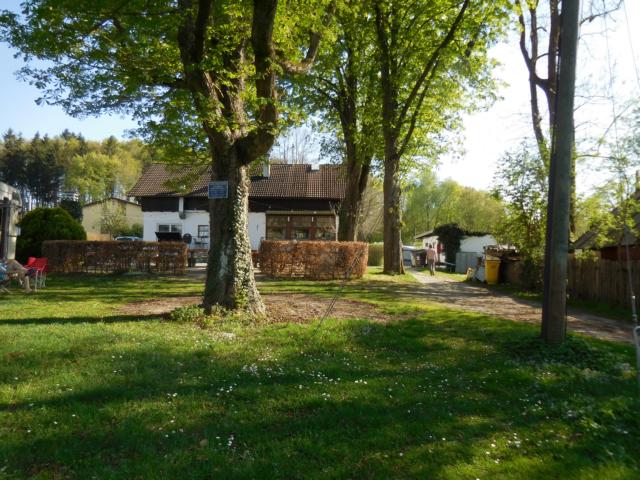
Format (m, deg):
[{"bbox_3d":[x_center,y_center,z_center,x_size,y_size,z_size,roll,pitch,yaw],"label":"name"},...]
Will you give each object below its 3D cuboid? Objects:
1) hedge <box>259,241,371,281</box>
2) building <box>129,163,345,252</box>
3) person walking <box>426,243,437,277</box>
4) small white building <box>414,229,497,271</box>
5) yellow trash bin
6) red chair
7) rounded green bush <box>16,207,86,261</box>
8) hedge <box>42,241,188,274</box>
[{"bbox_3d":[-0.283,0.861,20.100,4.700,1.650,1.000,1,-1,0],"label":"hedge"},{"bbox_3d":[-5.400,-2.550,34.200,14.200,6.800,8.600,1,-1,-1],"label":"building"},{"bbox_3d":[6.031,1.093,25.000,0.520,1.700,0.420,0,-1,7],"label":"person walking"},{"bbox_3d":[9.800,0.500,31.800,4.100,2.750,5.500,1,-1,-12],"label":"small white building"},{"bbox_3d":[6.606,1.187,17.700,0.600,1.080,0.720,0,-1,19],"label":"yellow trash bin"},{"bbox_3d":[-8.436,1.023,13.900,0.550,0.920,0.550,1,-1,-7],"label":"red chair"},{"bbox_3d":[-13.942,-0.182,24.000,3.600,3.100,3.400,1,-1,0],"label":"rounded green bush"},{"bbox_3d":[-9.734,0.809,22.000,6.900,1.550,1.000,1,-1,0],"label":"hedge"}]

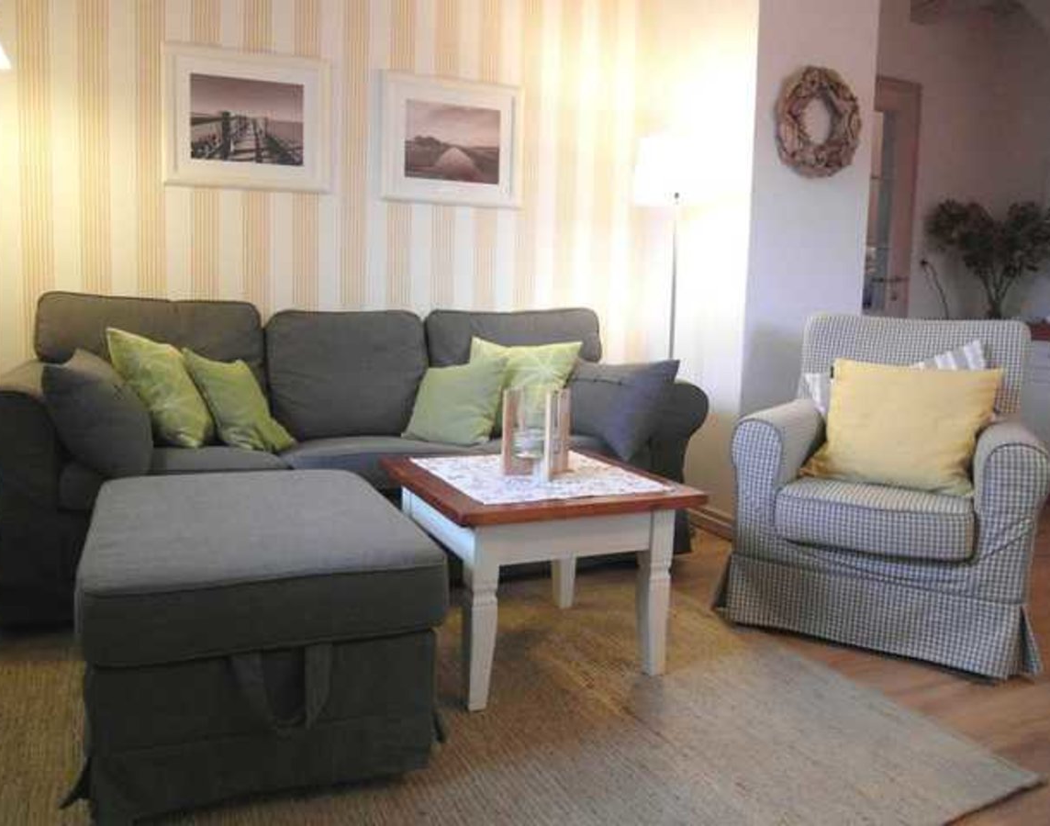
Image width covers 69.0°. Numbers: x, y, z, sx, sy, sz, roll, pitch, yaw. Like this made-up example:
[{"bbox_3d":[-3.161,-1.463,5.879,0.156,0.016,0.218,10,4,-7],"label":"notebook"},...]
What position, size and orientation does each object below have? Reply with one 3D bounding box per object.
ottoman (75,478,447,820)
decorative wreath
[{"bbox_3d":[-0.579,0.416,1.635,0.600,0.420,0.770,-1,7,-25],"label":"ottoman"},{"bbox_3d":[1.133,-1.124,2.955,0.410,0.420,0.090,-1,7,-21],"label":"decorative wreath"}]

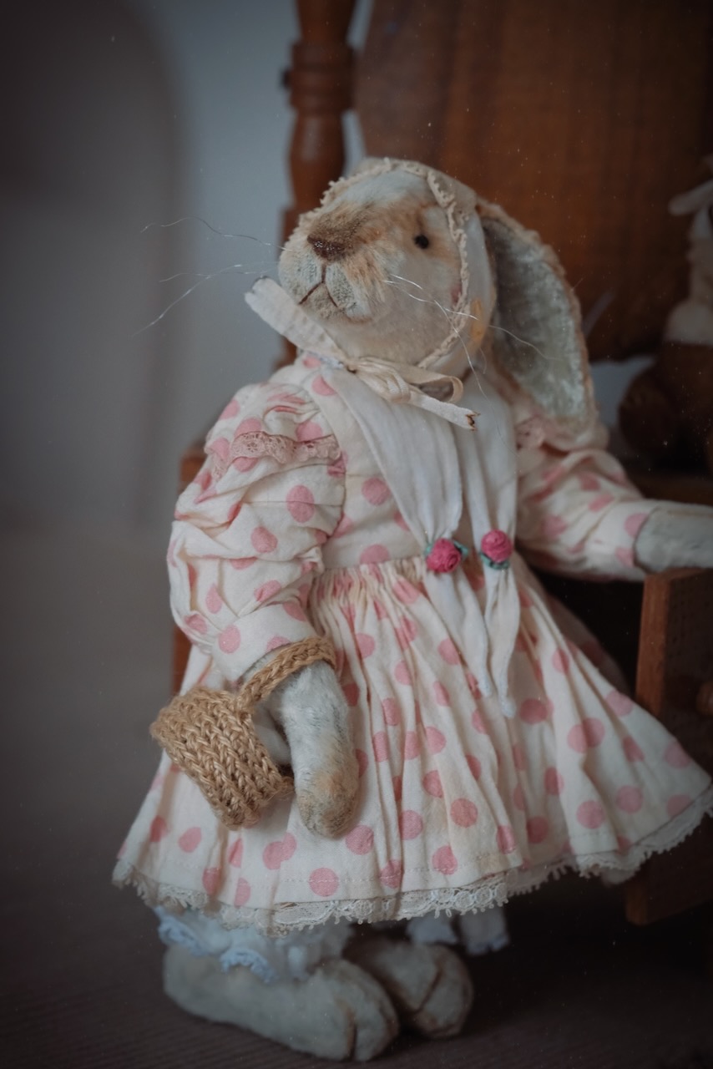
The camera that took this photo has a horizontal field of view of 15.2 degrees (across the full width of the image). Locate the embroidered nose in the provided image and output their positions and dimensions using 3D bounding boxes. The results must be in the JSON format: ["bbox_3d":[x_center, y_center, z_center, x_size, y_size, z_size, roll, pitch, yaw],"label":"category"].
[{"bbox_3d":[-0.010,-0.097,0.902,0.013,0.009,0.005,10,-2,34],"label":"embroidered nose"}]

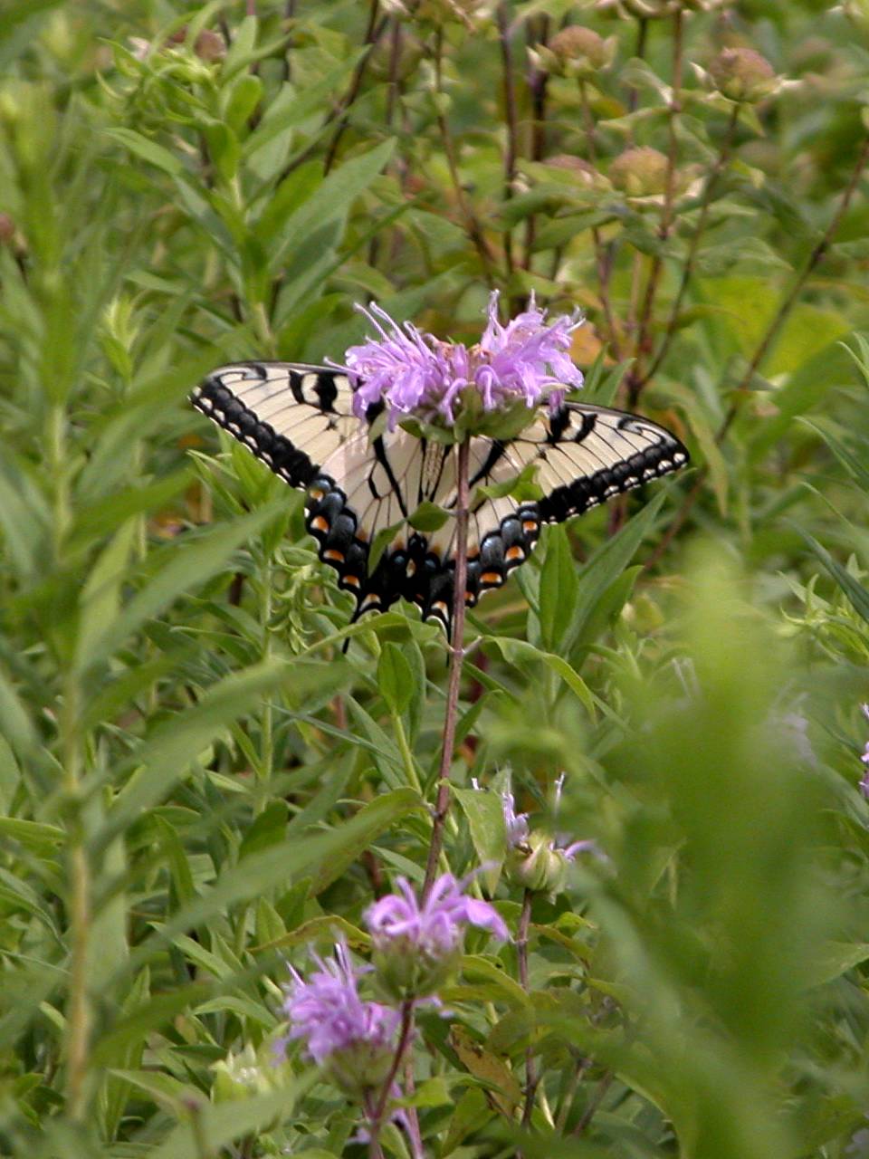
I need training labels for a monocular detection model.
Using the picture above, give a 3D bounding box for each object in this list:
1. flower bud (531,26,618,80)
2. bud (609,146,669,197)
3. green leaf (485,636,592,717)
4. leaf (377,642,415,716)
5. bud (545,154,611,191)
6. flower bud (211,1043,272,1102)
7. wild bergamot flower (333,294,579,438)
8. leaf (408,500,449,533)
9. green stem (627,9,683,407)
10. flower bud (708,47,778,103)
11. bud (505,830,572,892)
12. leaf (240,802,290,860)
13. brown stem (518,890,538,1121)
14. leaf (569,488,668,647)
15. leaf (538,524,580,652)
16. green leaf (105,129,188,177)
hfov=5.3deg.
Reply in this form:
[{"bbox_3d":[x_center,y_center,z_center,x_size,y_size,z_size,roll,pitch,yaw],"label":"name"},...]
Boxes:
[{"bbox_3d":[0.033,-0.126,2.240,0.020,0.013,0.018,2,10,0],"label":"flower bud"},{"bbox_3d":[0.048,-0.097,2.220,0.014,0.013,0.014,2,10,0],"label":"bud"},{"bbox_3d":[0.024,0.022,2.150,0.032,0.009,0.011,37,15,8],"label":"green leaf"},{"bbox_3d":[-0.008,0.020,1.880,0.008,0.015,0.004,0,9,0],"label":"leaf"},{"bbox_3d":[0.040,-0.112,2.600,0.018,0.012,0.018,0,12,0],"label":"bud"},{"bbox_3d":[-0.045,0.116,2.200,0.015,0.014,0.015,0,12,0],"label":"flower bud"},{"bbox_3d":[0.005,-0.043,1.850,0.049,0.028,0.043,2,6,0],"label":"wild bergamot flower"},{"bbox_3d":[-0.001,-0.014,2.140,0.009,0.007,0.009,7,14,32],"label":"leaf"},{"bbox_3d":[0.052,-0.087,2.200,0.004,0.096,0.004,7,9,0],"label":"green stem"},{"bbox_3d":[0.086,-0.140,2.600,0.019,0.015,0.019,9,12,0],"label":"flower bud"},{"bbox_3d":[0.024,0.066,2.200,0.015,0.014,0.015,0,12,0],"label":"bud"},{"bbox_3d":[-0.036,0.053,1.980,0.009,0.018,0.006,39,6,16],"label":"leaf"},{"bbox_3d":[0.022,0.100,2.200,0.004,0.057,0.004,0,12,0],"label":"brown stem"},{"bbox_3d":[0.038,-0.003,1.920,0.009,0.039,0.006,35,6,20],"label":"leaf"},{"bbox_3d":[0.025,0.002,1.900,0.008,0.026,0.004,0,9,0],"label":"leaf"},{"bbox_3d":[-0.074,-0.109,2.400,0.025,0.004,0.007,27,18,-7],"label":"green leaf"}]

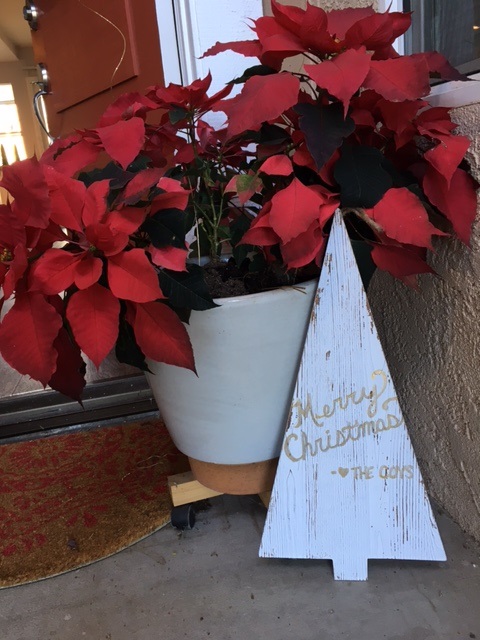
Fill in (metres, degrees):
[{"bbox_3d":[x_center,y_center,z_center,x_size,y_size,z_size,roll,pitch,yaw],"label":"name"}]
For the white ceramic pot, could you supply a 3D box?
[{"bbox_3d":[-0.008,0.073,0.891,0.364,0.306,0.364,-6,15,1],"label":"white ceramic pot"}]

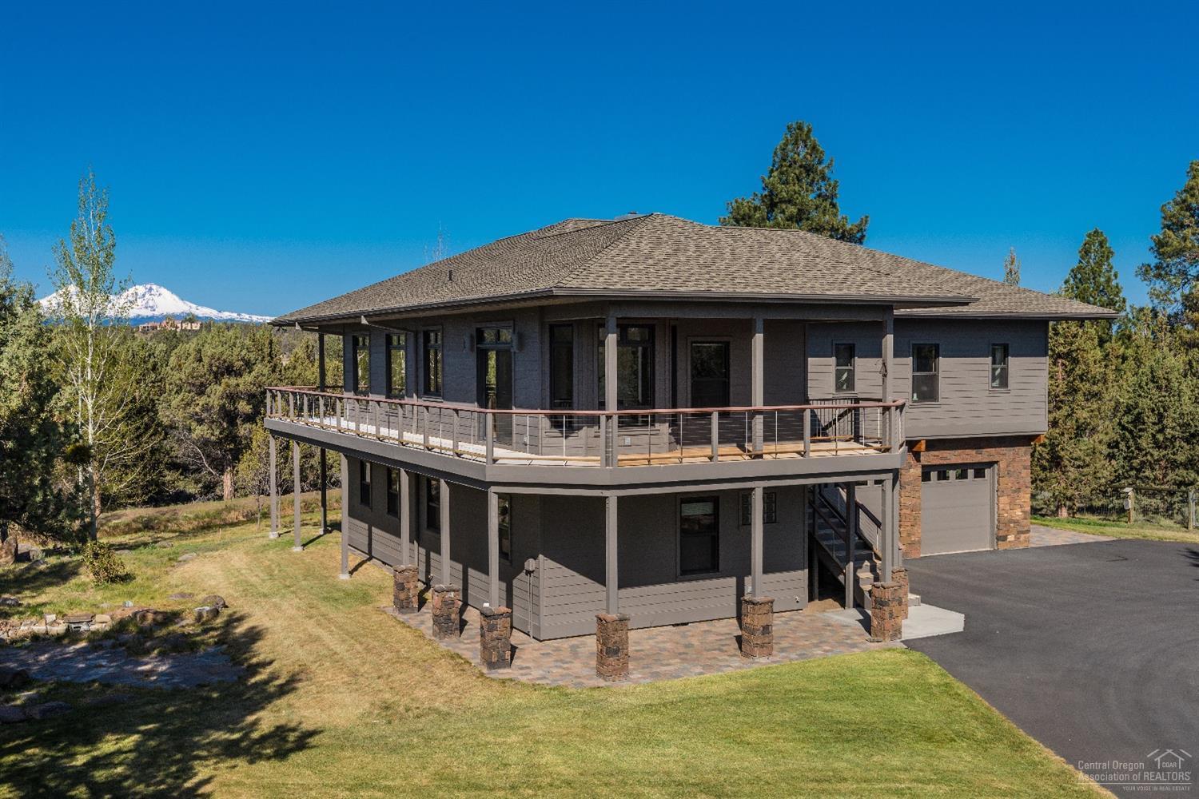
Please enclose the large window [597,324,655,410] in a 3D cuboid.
[{"bbox_3d":[0.495,-0.470,21.142,1.185,1.792,0.120,-1,2,-27],"label":"large window"}]

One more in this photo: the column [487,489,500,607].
[{"bbox_3d":[-1.769,2.532,19.573,0.140,2.001,0.140,-1,2,-28],"label":"column"}]

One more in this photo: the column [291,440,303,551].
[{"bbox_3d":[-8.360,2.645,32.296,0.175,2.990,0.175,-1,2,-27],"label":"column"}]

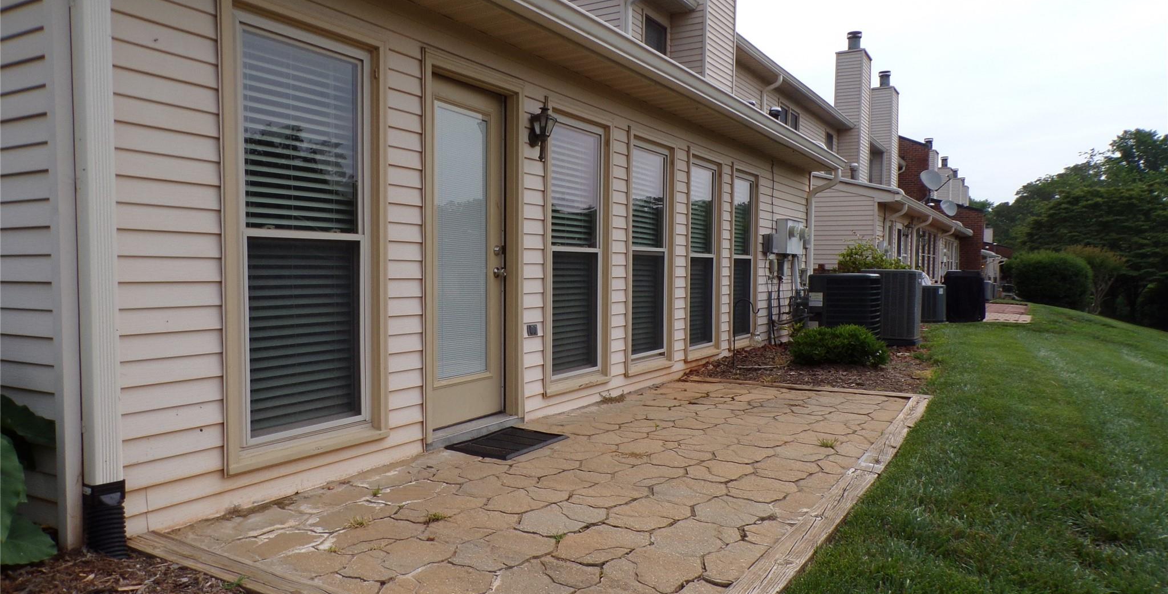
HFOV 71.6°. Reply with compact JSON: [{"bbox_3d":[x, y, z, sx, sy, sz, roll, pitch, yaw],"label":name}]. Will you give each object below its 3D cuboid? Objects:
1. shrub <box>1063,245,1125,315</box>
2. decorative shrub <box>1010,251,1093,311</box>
[{"bbox_3d":[19.199,-0.635,30.482,2.150,2.660,2.200,2,2,30],"label":"shrub"},{"bbox_3d":[16.717,-0.599,29.027,2.800,2.140,2.600,2,2,30],"label":"decorative shrub"}]

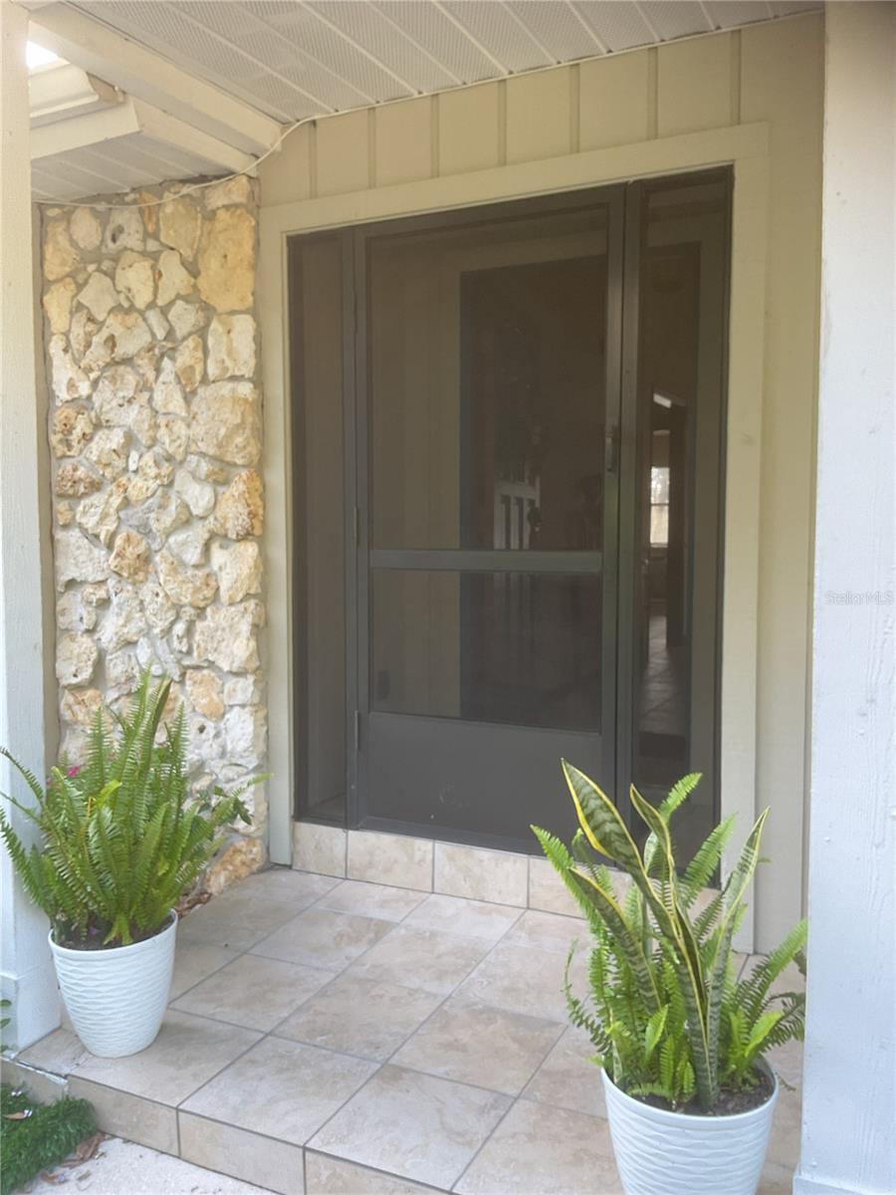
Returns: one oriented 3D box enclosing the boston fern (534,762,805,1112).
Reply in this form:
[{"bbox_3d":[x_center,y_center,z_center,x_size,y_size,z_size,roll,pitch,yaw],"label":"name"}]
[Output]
[{"bbox_3d":[0.395,0.562,1.730,0.490,0.560,0.420,0,4,0],"label":"boston fern"}]

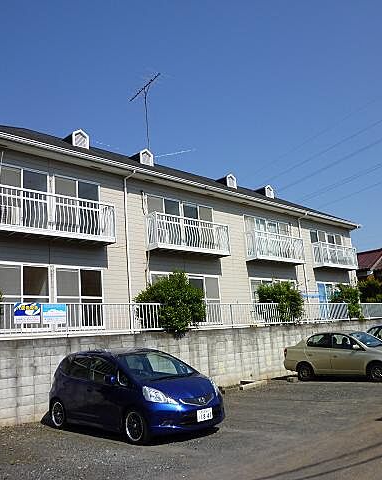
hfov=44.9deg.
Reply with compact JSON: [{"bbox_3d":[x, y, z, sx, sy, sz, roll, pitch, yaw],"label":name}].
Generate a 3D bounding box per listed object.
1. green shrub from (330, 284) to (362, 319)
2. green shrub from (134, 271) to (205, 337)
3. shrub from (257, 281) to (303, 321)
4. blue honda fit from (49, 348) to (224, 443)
[{"bbox_3d":[7.334,2.994,21.959,1.550,1.739,1.395,8,-17,-44],"label":"green shrub"},{"bbox_3d":[-0.643,1.984,14.091,2.285,2.063,2.057,8,-17,-44],"label":"green shrub"},{"bbox_3d":[3.505,2.496,18.332,1.998,1.742,1.798,8,-17,-44],"label":"shrub"},{"bbox_3d":[-1.105,2.836,8.824,1.695,1.520,3.900,7,-16,-43],"label":"blue honda fit"}]

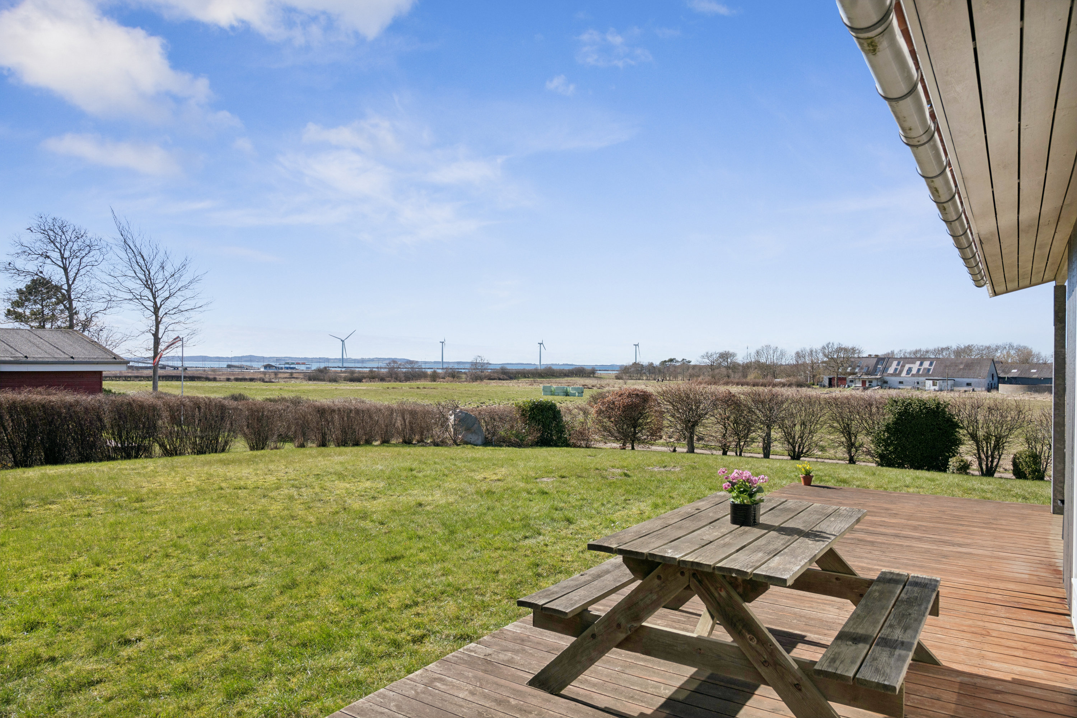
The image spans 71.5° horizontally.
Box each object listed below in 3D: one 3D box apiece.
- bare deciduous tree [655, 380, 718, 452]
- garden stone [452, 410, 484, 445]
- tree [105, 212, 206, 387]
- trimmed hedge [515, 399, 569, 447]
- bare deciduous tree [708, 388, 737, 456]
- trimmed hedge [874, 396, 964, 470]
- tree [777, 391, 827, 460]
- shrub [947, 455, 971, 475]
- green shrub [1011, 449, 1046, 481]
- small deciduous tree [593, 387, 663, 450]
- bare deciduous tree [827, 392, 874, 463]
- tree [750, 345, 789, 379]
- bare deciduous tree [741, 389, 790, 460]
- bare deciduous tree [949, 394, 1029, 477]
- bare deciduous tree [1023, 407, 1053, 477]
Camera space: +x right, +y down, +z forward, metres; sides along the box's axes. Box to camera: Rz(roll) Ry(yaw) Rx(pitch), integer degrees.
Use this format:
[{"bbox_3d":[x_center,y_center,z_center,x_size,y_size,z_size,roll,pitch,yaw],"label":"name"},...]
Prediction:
[{"bbox_3d":[2.916,1.142,14.600,1.281,1.397,1.250,0,0,0],"label":"bare deciduous tree"},{"bbox_3d":[-1.606,1.568,17.200,0.755,0.852,0.550,0,0,0],"label":"garden stone"},{"bbox_3d":[-18.879,-2.207,37.000,5.329,9.911,4.800,0,0,0],"label":"tree"},{"bbox_3d":[0.066,1.424,16.700,1.203,1.081,1.100,0,0,0],"label":"trimmed hedge"},{"bbox_3d":[3.753,1.283,15.300,0.620,1.299,0.700,0,0,32],"label":"bare deciduous tree"},{"bbox_3d":[6.699,1.322,13.200,1.500,1.310,1.300,0,0,32],"label":"trimmed hedge"},{"bbox_3d":[5.142,1.298,14.600,0.960,1.320,0.920,0,0,32],"label":"tree"},{"bbox_3d":[7.251,1.829,12.900,0.410,0.313,0.390,0,0,32],"label":"shrub"},{"bbox_3d":[8.095,1.751,12.350,0.580,0.518,0.540,0,0,32],"label":"green shrub"},{"bbox_3d":[1.807,1.214,15.300,1.394,1.292,1.350,0,0,0],"label":"small deciduous tree"},{"bbox_3d":[5.879,1.293,14.100,0.900,1.322,0.880,0,0,32],"label":"bare deciduous tree"},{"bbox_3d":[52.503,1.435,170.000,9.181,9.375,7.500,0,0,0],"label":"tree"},{"bbox_3d":[4.480,1.266,14.800,0.910,1.371,0.880,0,0,32],"label":"bare deciduous tree"},{"bbox_3d":[7.623,1.295,12.650,1.300,1.367,1.150,0,0,32],"label":"bare deciduous tree"},{"bbox_3d":[7.643,1.235,11.200,0.857,1.059,0.900,0,0,0],"label":"bare deciduous tree"}]

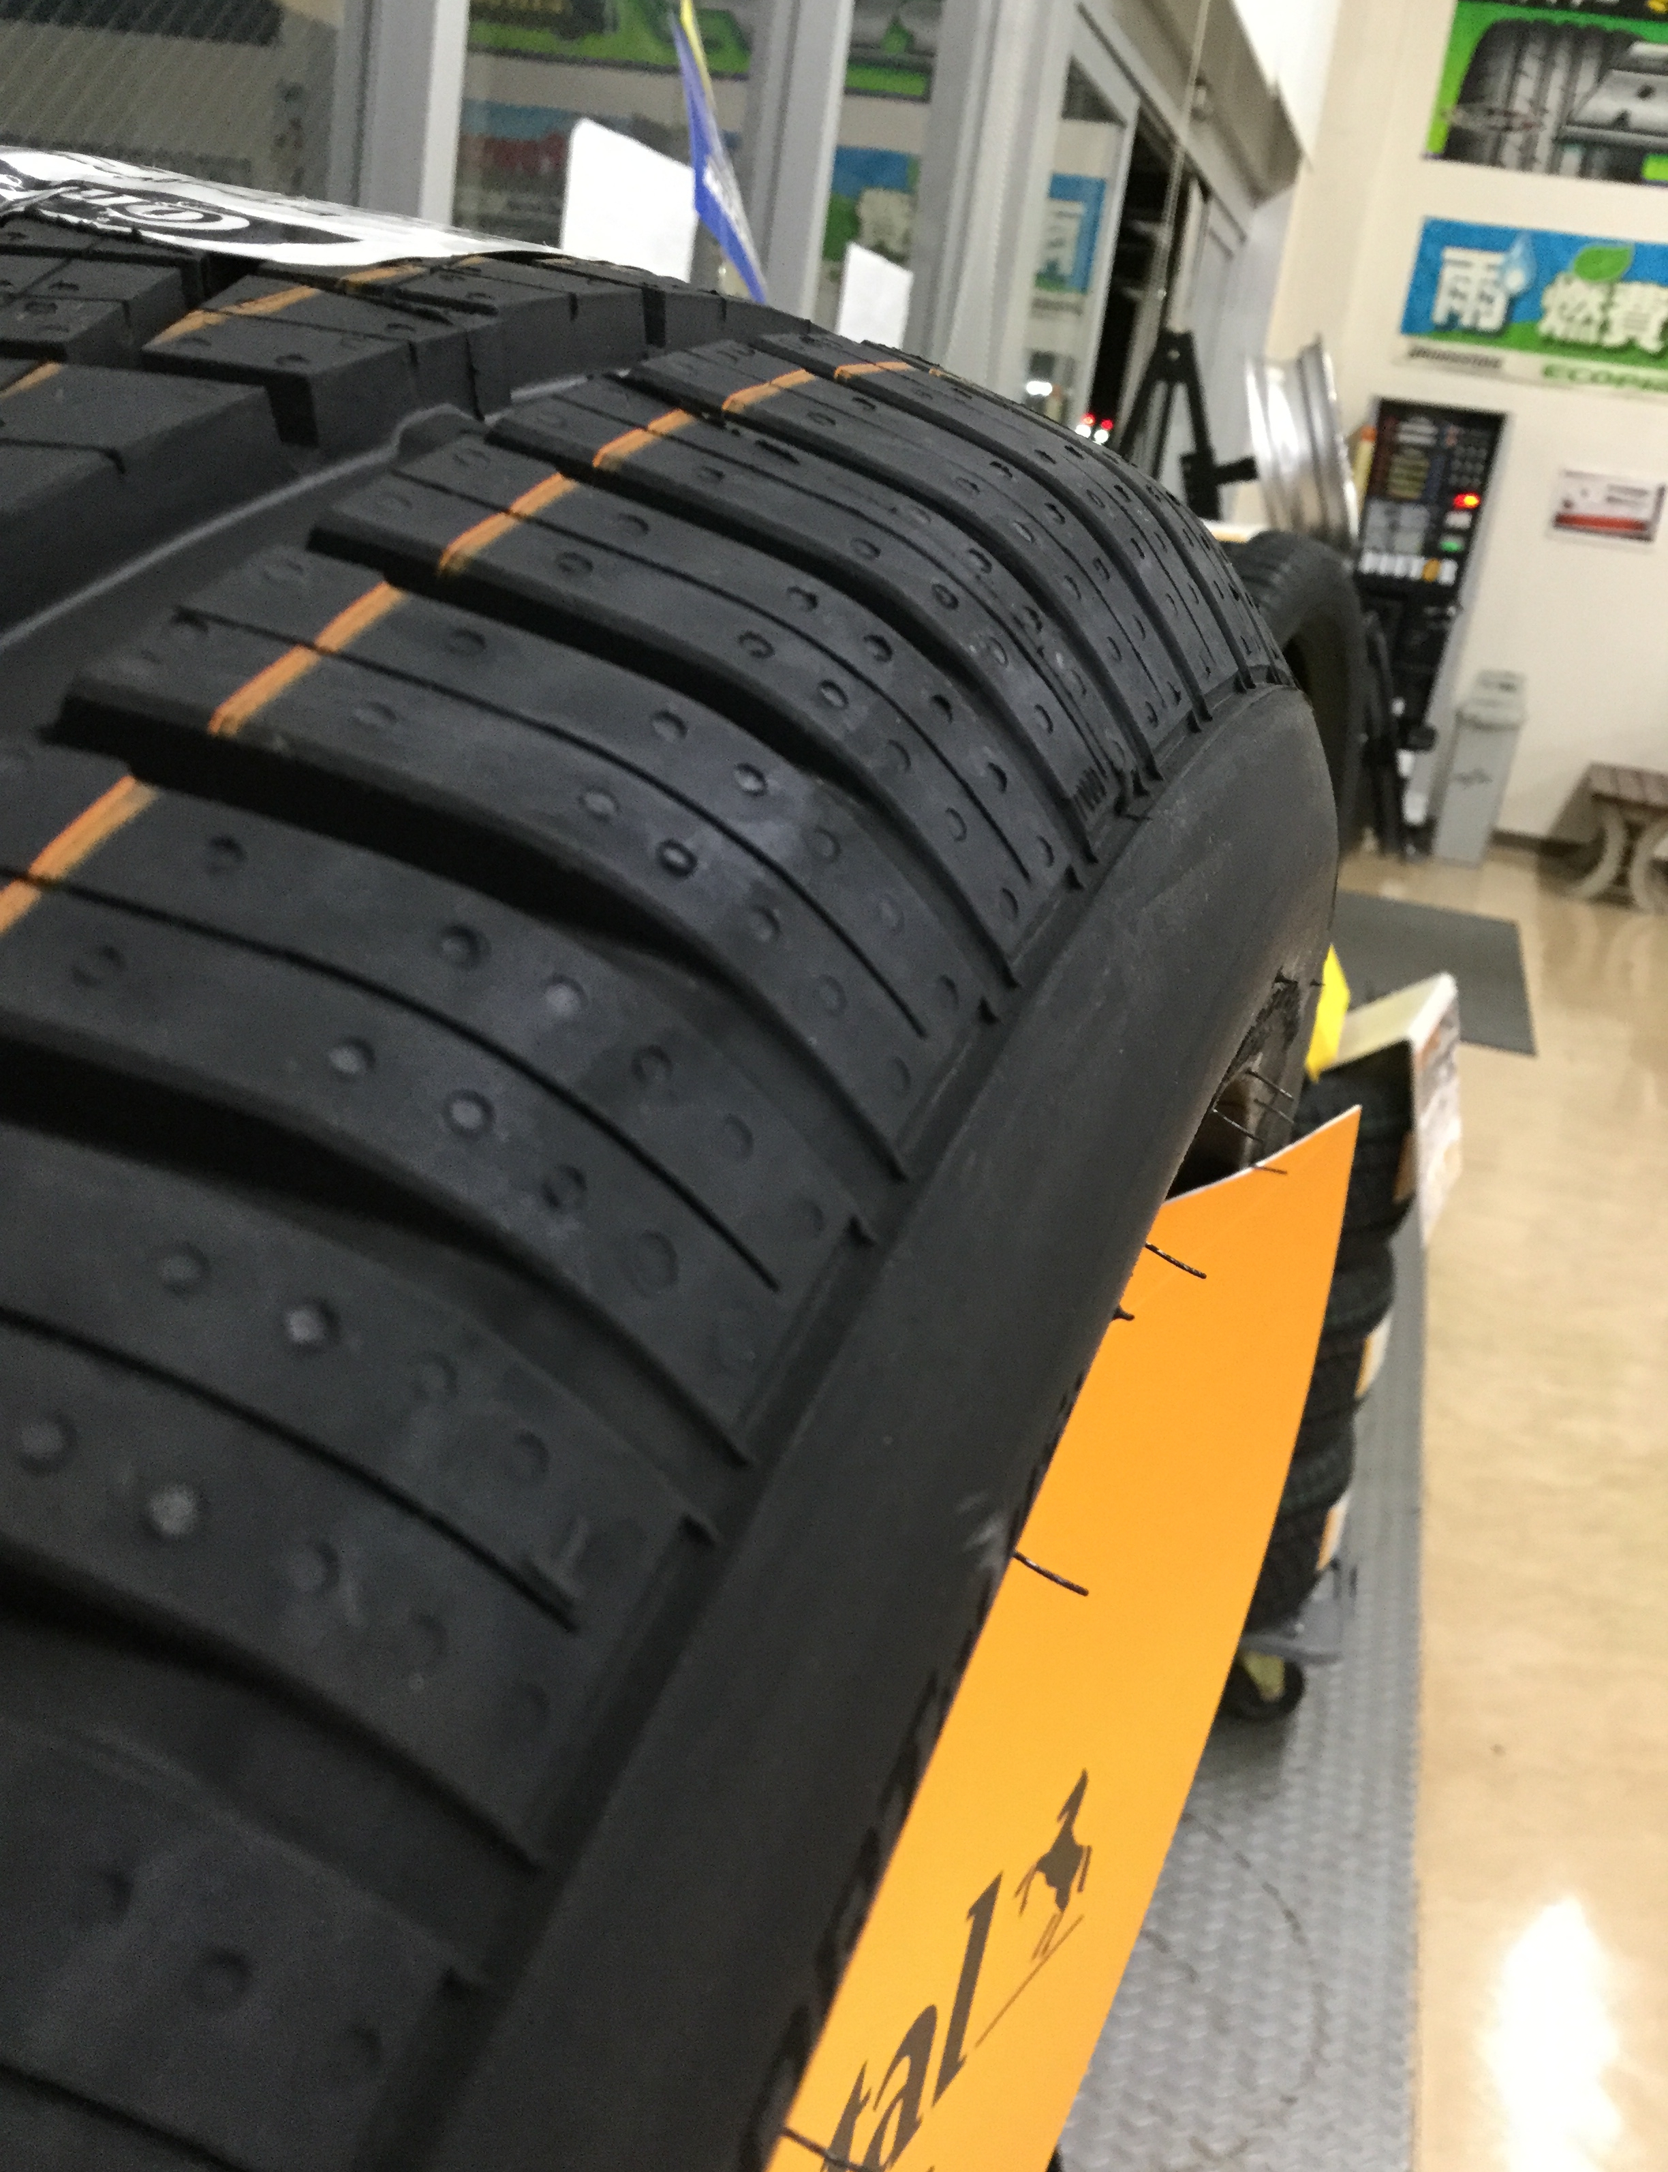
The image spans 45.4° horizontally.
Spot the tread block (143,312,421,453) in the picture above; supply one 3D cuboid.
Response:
[{"bbox_3d":[-0.043,-0.055,0.157,0.016,0.007,0.013,14,35,9],"label":"tread block"}]

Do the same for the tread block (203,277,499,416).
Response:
[{"bbox_3d":[-0.040,-0.062,0.167,0.019,0.007,0.014,14,32,8],"label":"tread block"}]

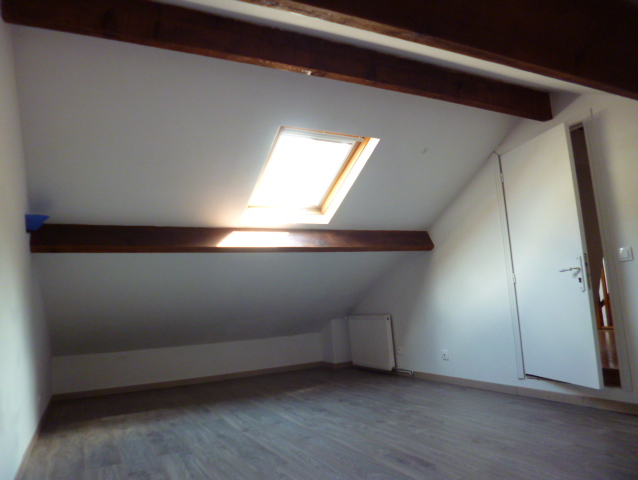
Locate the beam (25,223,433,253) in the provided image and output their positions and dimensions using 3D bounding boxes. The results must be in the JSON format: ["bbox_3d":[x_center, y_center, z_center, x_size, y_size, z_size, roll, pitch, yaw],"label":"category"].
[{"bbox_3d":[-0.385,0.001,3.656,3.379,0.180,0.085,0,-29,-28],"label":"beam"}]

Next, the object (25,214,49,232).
[{"bbox_3d":[-1.713,-0.089,2.718,0.125,0.100,0.210,0,-9,-28],"label":"object"}]

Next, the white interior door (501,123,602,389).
[{"bbox_3d":[1.650,0.126,3.223,0.045,1.795,0.713,-1,-8,-16],"label":"white interior door"}]

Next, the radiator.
[{"bbox_3d":[0.615,1.187,5.229,0.090,0.603,0.774,0,-9,-28],"label":"radiator"}]

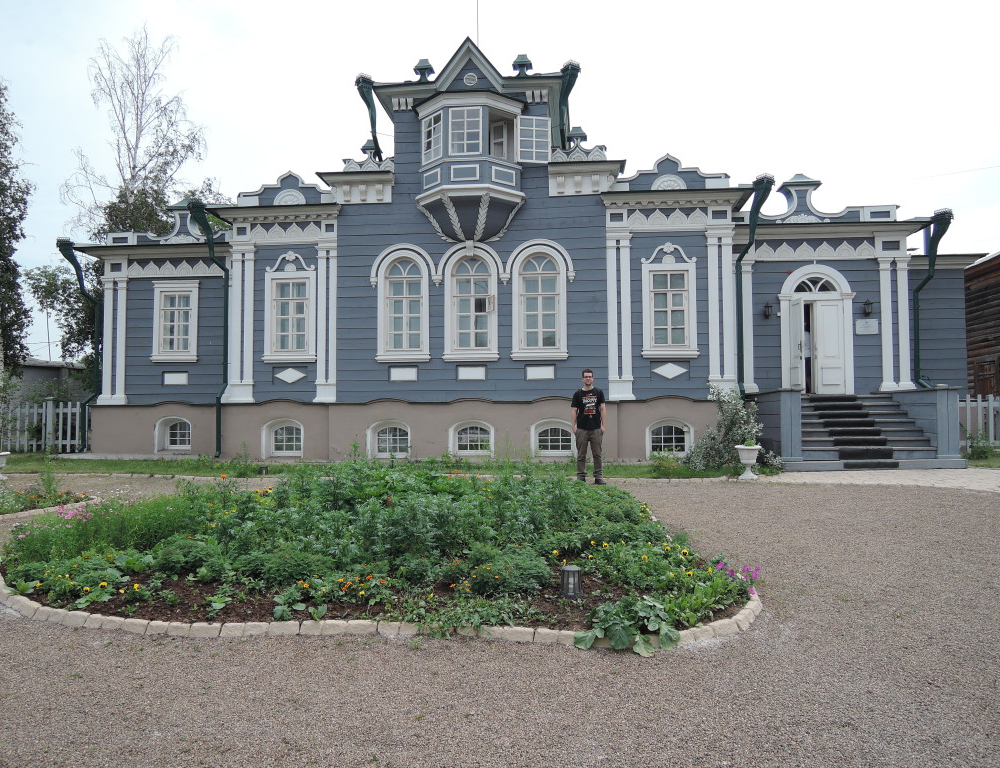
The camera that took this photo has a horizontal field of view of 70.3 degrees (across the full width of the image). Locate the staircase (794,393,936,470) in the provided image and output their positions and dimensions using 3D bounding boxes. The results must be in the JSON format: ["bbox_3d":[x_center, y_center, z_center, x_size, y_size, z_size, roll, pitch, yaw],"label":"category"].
[{"bbox_3d":[6.785,0.881,13.844,2.418,1.391,2.650,0,-3,5],"label":"staircase"}]

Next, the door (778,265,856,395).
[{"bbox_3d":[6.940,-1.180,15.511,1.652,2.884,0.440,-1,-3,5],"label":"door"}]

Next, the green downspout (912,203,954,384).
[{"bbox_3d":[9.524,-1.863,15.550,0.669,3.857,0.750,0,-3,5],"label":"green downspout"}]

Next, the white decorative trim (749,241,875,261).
[{"bbox_3d":[6.957,-2.943,15.755,2.647,0.435,0.120,0,-2,5],"label":"white decorative trim"}]

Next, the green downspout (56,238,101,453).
[{"bbox_3d":[-10.936,-0.980,18.425,0.811,5.516,0.720,-1,-3,6],"label":"green downspout"}]

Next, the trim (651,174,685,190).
[{"bbox_3d":[3.843,-4.585,16.196,0.804,0.370,0.100,-1,-3,6],"label":"trim"}]

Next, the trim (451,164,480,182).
[{"bbox_3d":[-0.755,-4.618,15.581,0.652,0.387,0.060,-1,-3,5],"label":"trim"}]

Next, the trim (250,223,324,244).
[{"bbox_3d":[-5.132,-3.625,17.128,1.861,0.549,0.120,-1,-3,6],"label":"trim"}]

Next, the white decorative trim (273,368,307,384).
[{"bbox_3d":[-4.791,-0.180,16.266,0.763,0.360,0.060,-1,-3,5],"label":"white decorative trim"}]

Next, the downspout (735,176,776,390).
[{"bbox_3d":[5.554,-2.029,15.311,0.700,4.838,0.840,-1,-3,5],"label":"downspout"}]

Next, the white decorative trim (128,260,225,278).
[{"bbox_3d":[-7.933,-2.802,17.415,2.468,0.431,0.120,0,-2,5],"label":"white decorative trim"}]

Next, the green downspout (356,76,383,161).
[{"bbox_3d":[-3.113,-6.267,16.843,0.513,1.987,0.650,-1,-3,6],"label":"green downspout"}]

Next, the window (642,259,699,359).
[{"bbox_3d":[3.450,-1.474,14.426,1.112,1.930,0.160,0,-3,5],"label":"window"}]

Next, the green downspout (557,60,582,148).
[{"bbox_3d":[1.514,-6.056,15.606,0.495,1.894,0.500,0,-2,5],"label":"green downspout"}]

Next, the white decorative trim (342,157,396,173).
[{"bbox_3d":[-2.987,-5.040,16.372,1.254,0.373,0.120,0,-2,5],"label":"white decorative trim"}]

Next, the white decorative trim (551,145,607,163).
[{"bbox_3d":[1.797,-5.220,16.120,1.297,0.415,0.150,-1,-3,5],"label":"white decorative trim"}]

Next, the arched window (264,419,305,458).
[{"bbox_3d":[-4.841,1.228,16.064,0.982,0.894,0.320,0,-2,5],"label":"arched window"}]

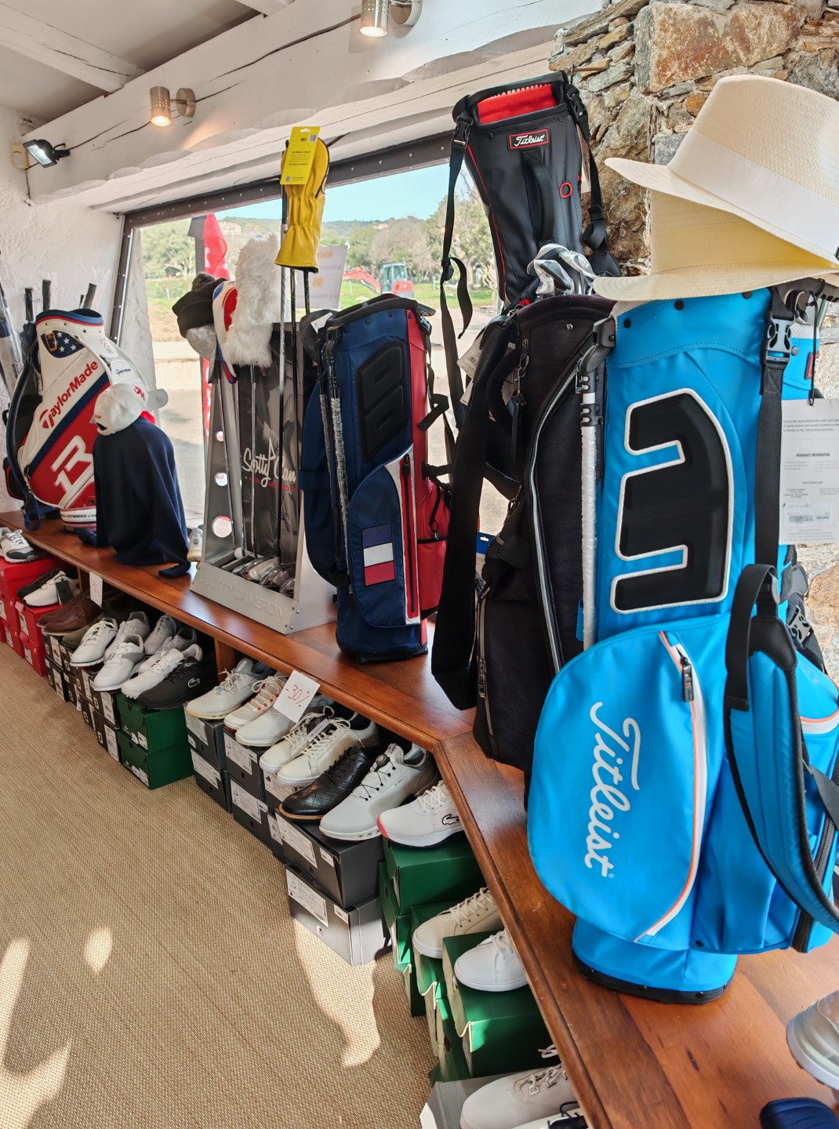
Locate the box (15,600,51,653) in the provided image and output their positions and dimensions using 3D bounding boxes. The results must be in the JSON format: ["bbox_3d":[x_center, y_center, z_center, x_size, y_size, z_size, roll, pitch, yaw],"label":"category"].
[{"bbox_3d":[-1.458,0.205,3.659,0.330,0.134,0.225,-14,19,-38],"label":"box"}]

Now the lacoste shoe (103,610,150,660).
[{"bbox_3d":[-1.046,0.235,3.120,0.105,0.115,0.290,1,16,8],"label":"lacoste shoe"}]

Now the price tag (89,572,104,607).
[{"bbox_3d":[-1.196,0.092,3.259,0.004,0.106,0.122,-6,15,-41],"label":"price tag"}]

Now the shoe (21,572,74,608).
[{"bbox_3d":[-1.500,0.082,3.645,0.105,0.105,0.290,13,21,42],"label":"shoe"}]

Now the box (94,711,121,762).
[{"bbox_3d":[-0.884,0.527,2.950,0.330,0.118,0.192,-14,20,-38],"label":"box"}]

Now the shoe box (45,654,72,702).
[{"bbox_3d":[-1.252,0.400,3.434,0.330,0.118,0.195,-14,20,-38],"label":"shoe box"}]

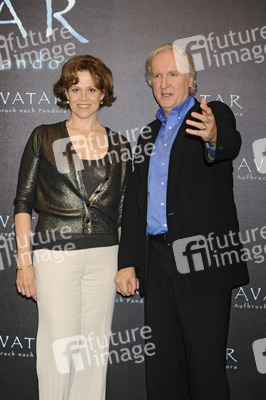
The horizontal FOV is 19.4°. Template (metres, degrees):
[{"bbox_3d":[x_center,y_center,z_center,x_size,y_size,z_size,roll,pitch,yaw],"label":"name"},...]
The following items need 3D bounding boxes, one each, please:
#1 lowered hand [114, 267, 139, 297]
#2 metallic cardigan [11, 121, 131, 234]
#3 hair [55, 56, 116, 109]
[{"bbox_3d":[-0.026,0.319,3.060,0.093,0.125,0.090,1,4,9],"label":"lowered hand"},{"bbox_3d":[-0.243,-0.093,3.200,0.480,0.460,0.270,1,3,-8],"label":"metallic cardigan"},{"bbox_3d":[-0.196,-0.488,3.200,0.240,0.215,0.225,1,3,-2],"label":"hair"}]

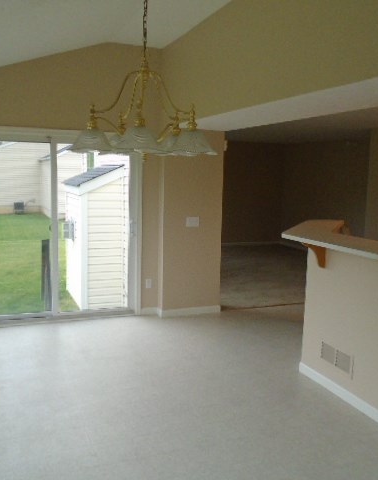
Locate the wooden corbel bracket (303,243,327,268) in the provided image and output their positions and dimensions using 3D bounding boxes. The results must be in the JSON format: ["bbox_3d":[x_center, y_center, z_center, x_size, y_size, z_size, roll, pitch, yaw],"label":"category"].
[{"bbox_3d":[0.970,0.111,3.734,0.203,0.224,0.038,-2,8,-22],"label":"wooden corbel bracket"}]

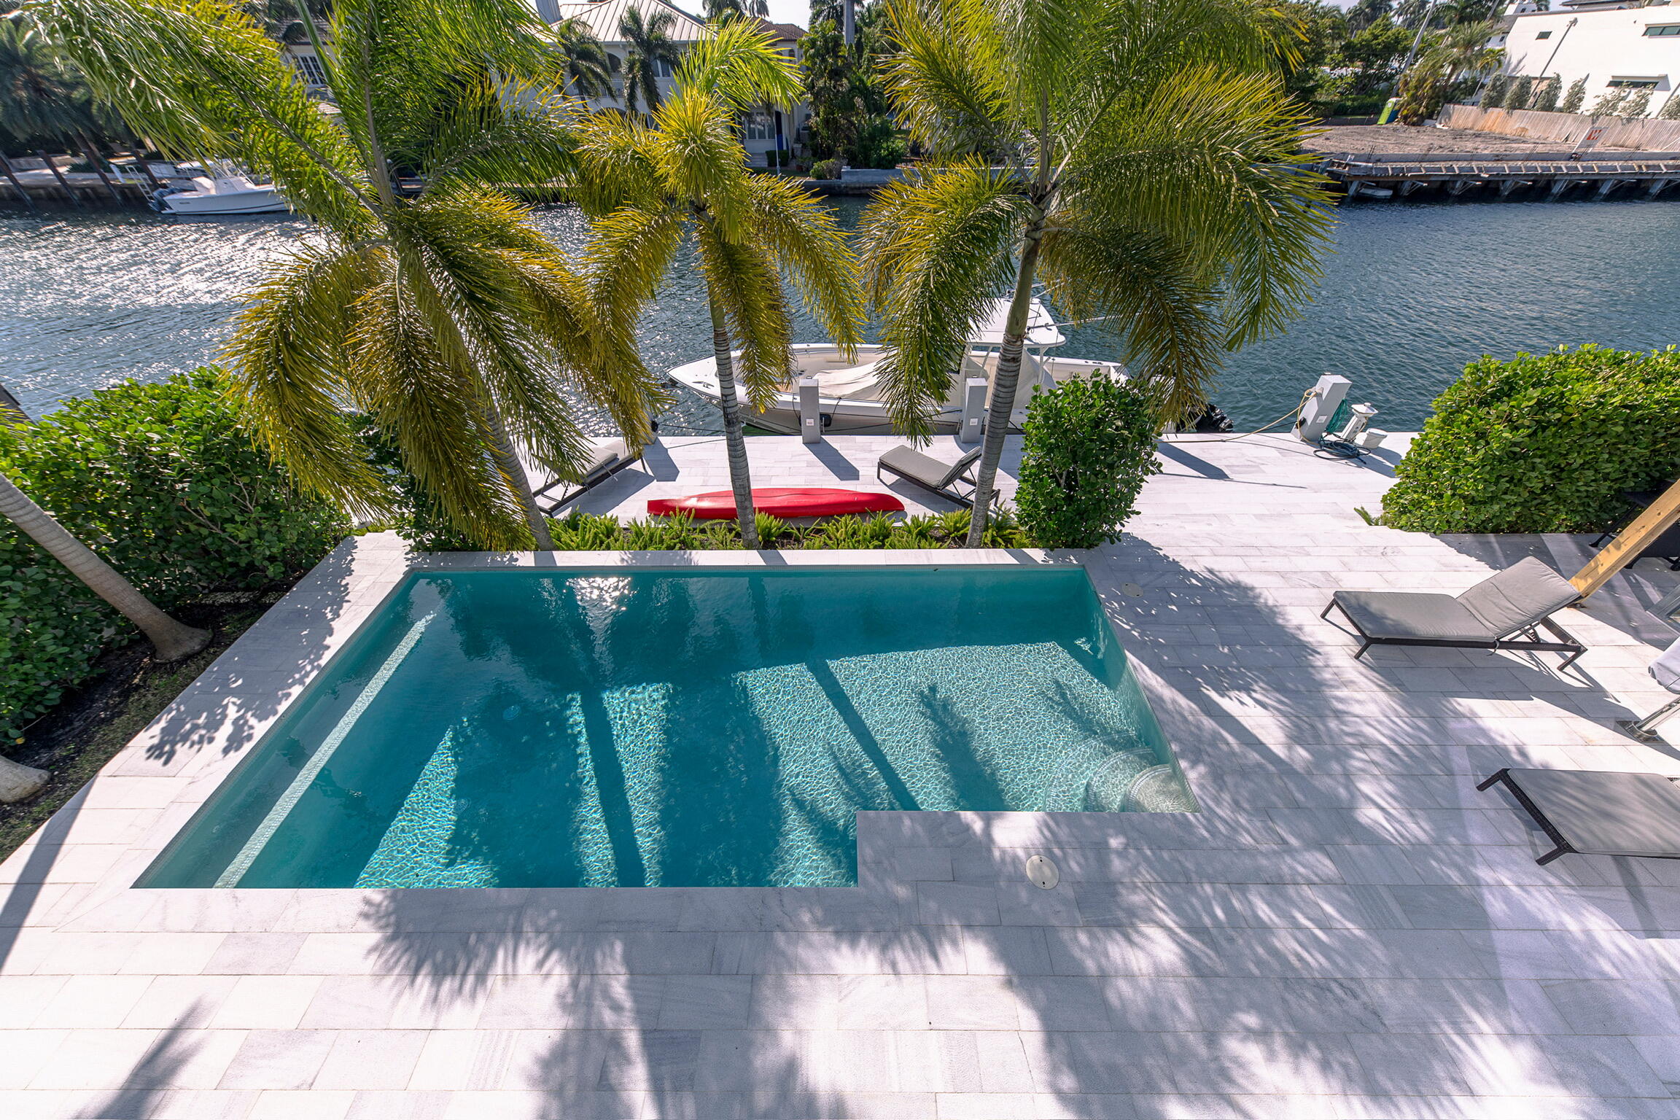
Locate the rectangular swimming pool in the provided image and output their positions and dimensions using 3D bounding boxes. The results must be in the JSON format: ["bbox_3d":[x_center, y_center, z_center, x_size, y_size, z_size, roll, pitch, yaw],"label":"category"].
[{"bbox_3d":[-1.232,1.756,6.257,8.700,1.200,3.880,0,41,0],"label":"rectangular swimming pool"}]

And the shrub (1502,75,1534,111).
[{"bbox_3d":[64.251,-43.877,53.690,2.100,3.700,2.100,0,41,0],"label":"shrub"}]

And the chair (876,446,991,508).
[{"bbox_3d":[1.539,-1.482,8.668,1.900,0.920,0.690,32,51,31],"label":"chair"}]

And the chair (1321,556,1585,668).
[{"bbox_3d":[6.673,0.550,5.993,2.100,0.970,0.660,2,41,2],"label":"chair"}]

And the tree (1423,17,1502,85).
[{"bbox_3d":[65.932,-52.069,60.052,6.300,8.700,6.300,0,41,0],"label":"tree"}]

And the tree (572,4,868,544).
[{"bbox_3d":[-1.054,-2.090,5.830,2.650,5.100,2.700,0,41,0],"label":"tree"}]

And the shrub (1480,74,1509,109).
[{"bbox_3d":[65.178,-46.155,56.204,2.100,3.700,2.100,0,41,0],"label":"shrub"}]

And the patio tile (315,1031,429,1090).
[{"bbox_3d":[-3.039,3.263,3.657,0.608,0.030,0.305,0,41,0],"label":"patio tile"}]

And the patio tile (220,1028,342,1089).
[{"bbox_3d":[-3.643,3.263,3.657,0.608,0.030,0.305,0,41,0],"label":"patio tile"}]

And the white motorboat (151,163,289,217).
[{"bbox_3d":[-35.598,-21.411,32.151,7.700,2.600,2.500,-6,42,-7],"label":"white motorboat"}]

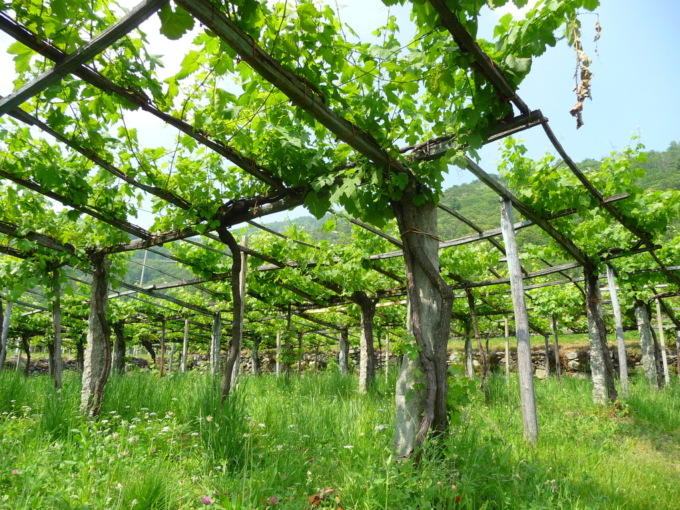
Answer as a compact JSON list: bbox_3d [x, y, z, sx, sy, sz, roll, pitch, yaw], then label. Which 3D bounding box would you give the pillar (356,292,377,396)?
[{"bbox_3d":[0.542,1.774,11.255,0.330,2.022,0.280,0,-10,3],"label":"pillar"}]

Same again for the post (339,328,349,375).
[{"bbox_3d":[0.123,3.438,19.342,0.310,1.694,0.270,1,-10,1],"label":"post"}]

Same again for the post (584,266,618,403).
[{"bbox_3d":[3.954,1.180,8.316,0.320,2.037,0.260,-4,-11,25],"label":"post"}]

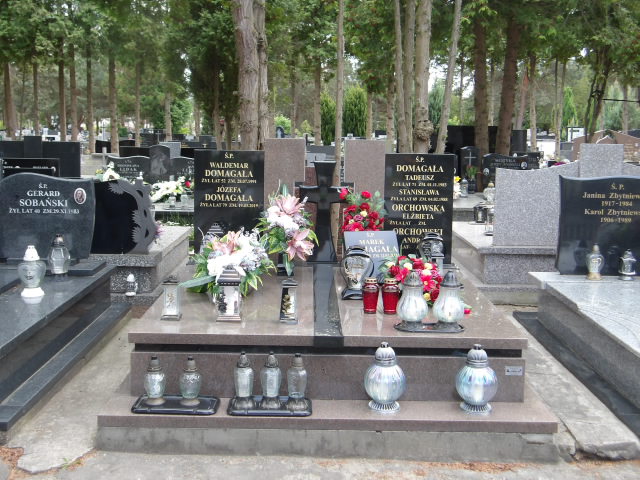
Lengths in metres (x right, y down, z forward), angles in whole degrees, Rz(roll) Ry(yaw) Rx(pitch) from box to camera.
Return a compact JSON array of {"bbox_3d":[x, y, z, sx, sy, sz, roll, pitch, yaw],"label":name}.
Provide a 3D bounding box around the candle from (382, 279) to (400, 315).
[{"bbox_3d":[0.368,0.289,3.993,0.088,0.176,0.088,1,9,-1],"label":"candle"}]

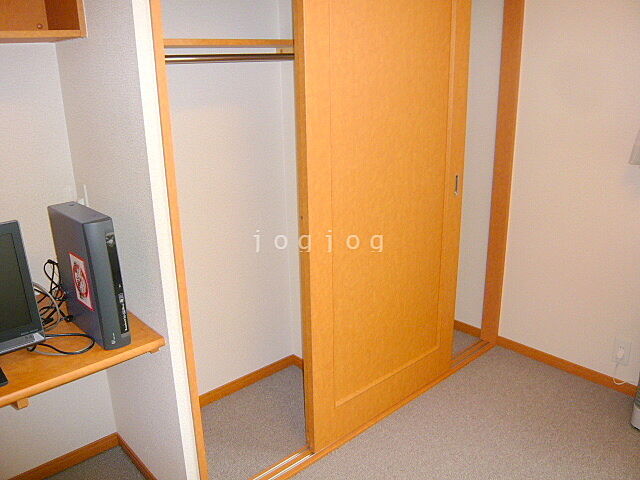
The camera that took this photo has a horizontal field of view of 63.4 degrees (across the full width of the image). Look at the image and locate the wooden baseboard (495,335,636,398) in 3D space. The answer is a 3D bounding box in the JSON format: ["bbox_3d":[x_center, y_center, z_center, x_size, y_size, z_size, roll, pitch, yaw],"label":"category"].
[{"bbox_3d":[1.242,0.640,2.646,0.012,0.060,0.750,-16,22,-40],"label":"wooden baseboard"}]

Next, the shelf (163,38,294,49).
[{"bbox_3d":[-0.387,-0.737,1.958,0.800,0.020,0.250,-17,23,-39],"label":"shelf"}]

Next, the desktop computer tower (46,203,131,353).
[{"bbox_3d":[-0.671,0.094,1.503,0.078,0.365,0.300,-16,22,-40],"label":"desktop computer tower"}]

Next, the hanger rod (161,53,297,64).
[{"bbox_3d":[-0.298,-0.654,1.877,0.800,0.026,0.026,-17,23,-39],"label":"hanger rod"}]

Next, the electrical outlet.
[{"bbox_3d":[1.404,0.521,2.413,0.012,0.120,0.072,-16,22,-40],"label":"electrical outlet"}]

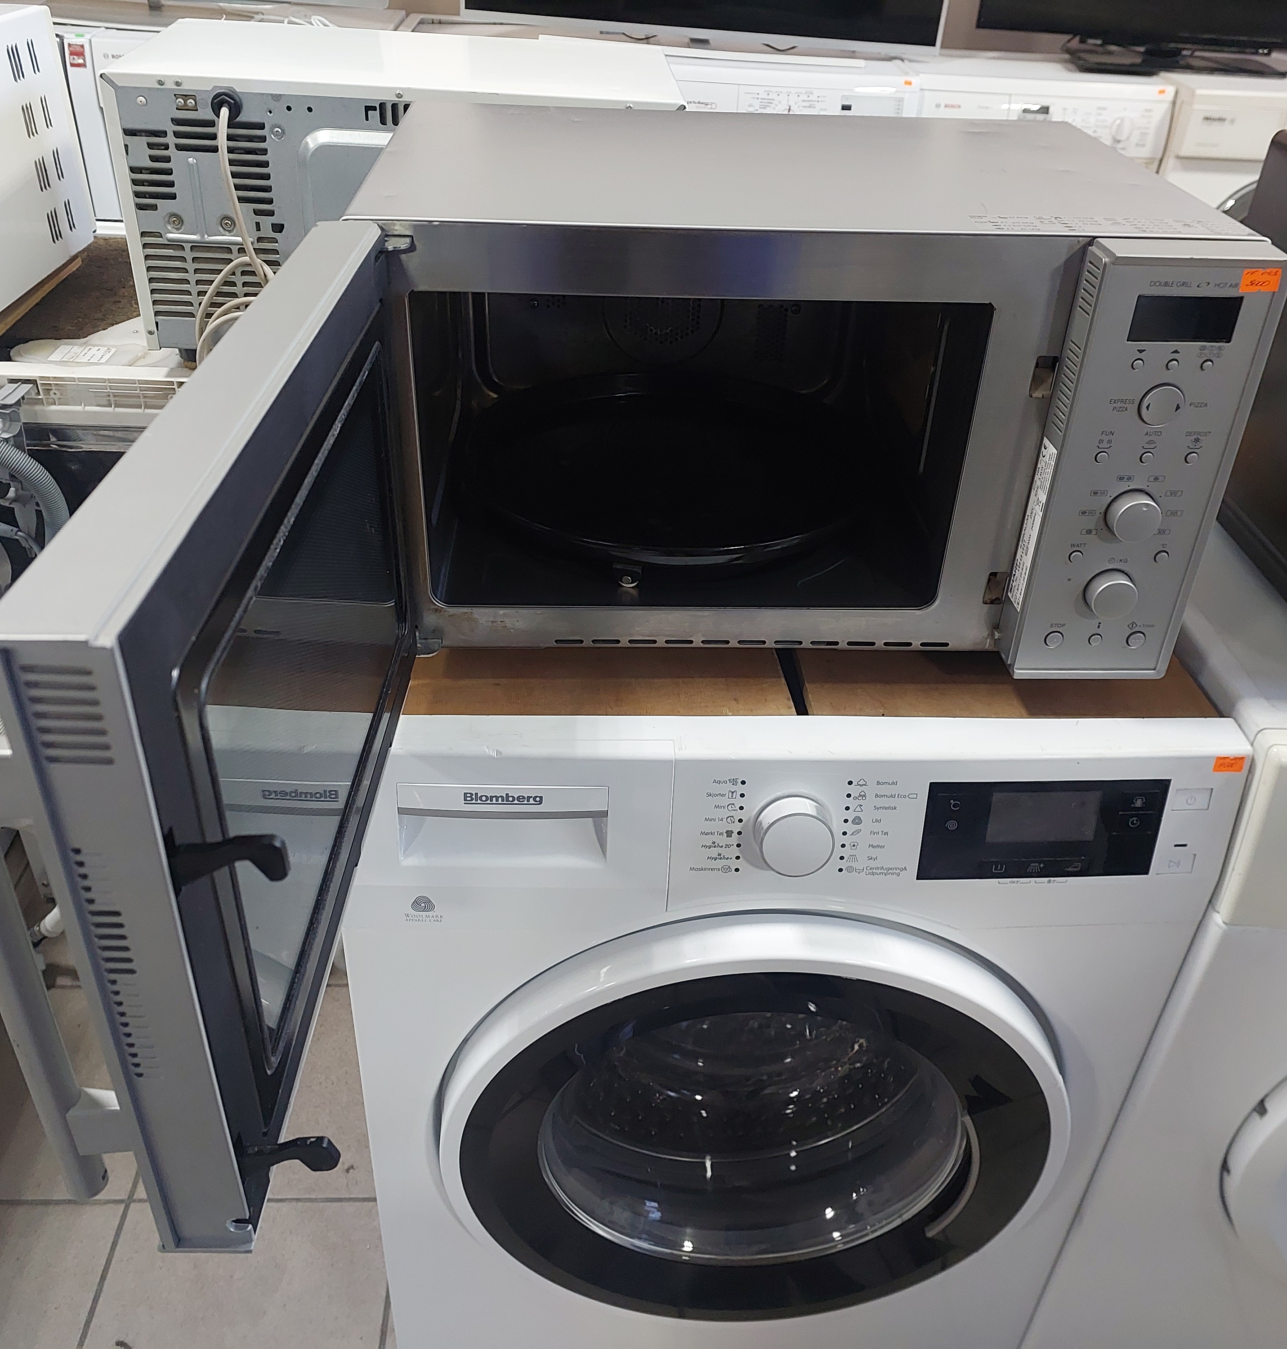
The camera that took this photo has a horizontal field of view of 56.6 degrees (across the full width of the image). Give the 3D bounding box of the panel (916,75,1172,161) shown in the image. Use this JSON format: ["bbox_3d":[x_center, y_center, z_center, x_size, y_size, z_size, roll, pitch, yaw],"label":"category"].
[{"bbox_3d":[0.951,-1.351,2.884,0.600,0.155,0.060,3,35,0],"label":"panel"}]

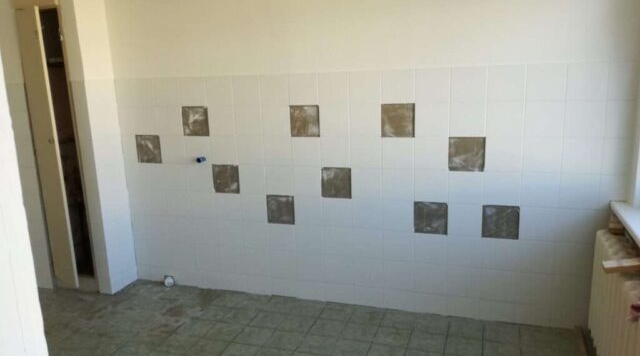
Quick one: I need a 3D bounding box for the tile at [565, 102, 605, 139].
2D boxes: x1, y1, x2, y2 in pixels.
[{"bbox_3d":[1.421,-0.314,2.682,0.199,0.199,0.010,2,13,19],"label":"tile"}]

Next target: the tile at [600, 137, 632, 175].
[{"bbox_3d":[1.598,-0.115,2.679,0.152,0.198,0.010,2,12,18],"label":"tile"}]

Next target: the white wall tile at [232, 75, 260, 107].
[{"bbox_3d":[-0.484,-0.575,3.279,0.198,0.198,0.010,2,12,18],"label":"white wall tile"}]

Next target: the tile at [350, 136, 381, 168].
[{"bbox_3d":[0.290,-0.159,3.108,0.198,0.198,0.010,2,12,18],"label":"tile"}]

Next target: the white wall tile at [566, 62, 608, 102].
[{"bbox_3d":[1.416,-0.512,2.652,0.198,0.198,0.010,2,12,18],"label":"white wall tile"}]

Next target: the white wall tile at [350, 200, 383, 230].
[{"bbox_3d":[0.306,0.235,3.188,0.199,0.199,0.010,2,13,19],"label":"white wall tile"}]

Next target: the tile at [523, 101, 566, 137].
[{"bbox_3d":[1.234,-0.323,2.763,0.198,0.198,0.010,2,12,18],"label":"tile"}]

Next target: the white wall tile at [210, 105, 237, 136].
[{"bbox_3d":[-0.667,-0.386,3.381,0.198,0.198,0.010,2,12,18],"label":"white wall tile"}]

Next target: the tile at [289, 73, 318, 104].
[{"bbox_3d":[-0.103,-0.560,3.149,0.199,0.199,0.010,2,13,19],"label":"tile"}]

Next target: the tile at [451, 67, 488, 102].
[{"bbox_3d":[0.846,-0.531,2.839,0.198,0.198,0.010,2,12,18],"label":"tile"}]

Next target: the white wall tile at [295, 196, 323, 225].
[{"bbox_3d":[-0.077,0.220,3.317,0.198,0.198,0.010,2,12,18],"label":"white wall tile"}]

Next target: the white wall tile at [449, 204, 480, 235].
[{"bbox_3d":[0.875,0.252,3.010,0.198,0.198,0.010,2,12,18],"label":"white wall tile"}]

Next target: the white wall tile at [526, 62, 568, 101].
[{"bbox_3d":[1.223,-0.520,2.710,0.198,0.198,0.008,2,12,18],"label":"white wall tile"}]

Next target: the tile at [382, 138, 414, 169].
[{"bbox_3d":[0.480,-0.152,3.051,0.198,0.198,0.010,2,12,18],"label":"tile"}]

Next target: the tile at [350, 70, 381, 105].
[{"bbox_3d":[0.276,-0.547,3.022,0.199,0.199,0.010,2,13,19],"label":"tile"}]

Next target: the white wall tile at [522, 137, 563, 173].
[{"bbox_3d":[1.241,-0.127,2.806,0.198,0.198,0.010,2,12,18],"label":"white wall tile"}]

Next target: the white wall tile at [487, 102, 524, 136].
[{"bbox_3d":[1.043,-0.329,2.818,0.198,0.198,0.010,2,12,18],"label":"white wall tile"}]

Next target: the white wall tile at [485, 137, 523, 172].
[{"bbox_3d":[1.047,-0.134,2.854,0.198,0.198,0.008,2,12,18],"label":"white wall tile"}]

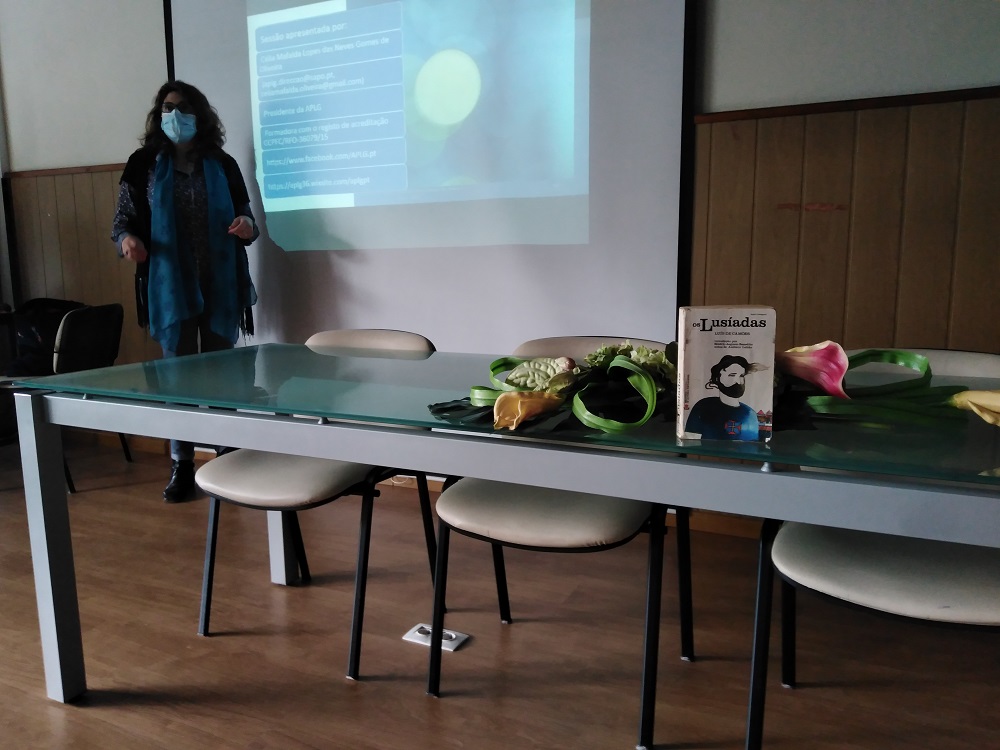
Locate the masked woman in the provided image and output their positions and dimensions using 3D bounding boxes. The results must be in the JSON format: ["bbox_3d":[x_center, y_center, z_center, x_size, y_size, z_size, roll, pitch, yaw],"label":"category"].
[{"bbox_3d":[-1.315,-0.326,3.170,0.570,1.740,0.400,-3,9,-17],"label":"masked woman"}]

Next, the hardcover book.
[{"bbox_3d":[0.303,-0.001,1.012,0.119,0.178,0.040,0,8,3],"label":"hardcover book"}]

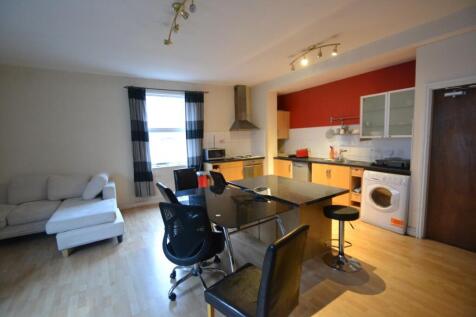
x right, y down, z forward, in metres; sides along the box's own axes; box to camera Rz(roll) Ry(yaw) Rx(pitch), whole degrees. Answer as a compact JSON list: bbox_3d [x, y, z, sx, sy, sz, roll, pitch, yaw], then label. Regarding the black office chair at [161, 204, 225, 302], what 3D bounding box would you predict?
[{"bbox_3d":[-0.415,0.796,1.939,0.590,0.910,0.610,0,6,16],"label":"black office chair"}]

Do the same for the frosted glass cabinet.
[{"bbox_3d":[2.487,-0.703,3.200,0.320,0.710,0.810,-5,7,-33],"label":"frosted glass cabinet"}]

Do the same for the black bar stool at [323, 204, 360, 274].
[{"bbox_3d":[1.169,0.874,2.216,0.390,0.610,0.390,-5,7,-33],"label":"black bar stool"}]

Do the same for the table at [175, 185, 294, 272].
[{"bbox_3d":[-0.104,0.844,2.518,0.940,0.680,1.500,-5,7,-33],"label":"table"}]

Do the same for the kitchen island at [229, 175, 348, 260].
[{"bbox_3d":[0.677,0.756,3.070,0.950,0.700,1.550,-5,7,-33],"label":"kitchen island"}]

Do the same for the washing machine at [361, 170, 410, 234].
[{"bbox_3d":[2.444,0.622,3.164,0.570,0.850,0.597,-5,7,-33],"label":"washing machine"}]

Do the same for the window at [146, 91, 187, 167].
[{"bbox_3d":[-1.576,-0.629,4.524,0.980,1.660,0.120,-4,6,-26],"label":"window"}]

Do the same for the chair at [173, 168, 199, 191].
[{"bbox_3d":[-0.717,0.663,3.143,0.460,0.950,0.570,-5,7,-33],"label":"chair"}]

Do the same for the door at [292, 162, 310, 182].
[{"bbox_3d":[1.375,0.462,4.293,0.050,0.740,0.430,-5,7,-33],"label":"door"}]

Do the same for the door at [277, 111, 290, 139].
[{"bbox_3d":[1.141,-0.857,5.074,0.520,0.710,0.050,-5,7,-33],"label":"door"}]

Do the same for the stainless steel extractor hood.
[{"bbox_3d":[0.161,-1.292,5.030,0.600,1.120,0.500,-5,7,-30],"label":"stainless steel extractor hood"}]

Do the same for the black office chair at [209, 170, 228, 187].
[{"bbox_3d":[-0.432,0.657,3.366,0.580,0.920,0.580,-2,6,-3],"label":"black office chair"}]

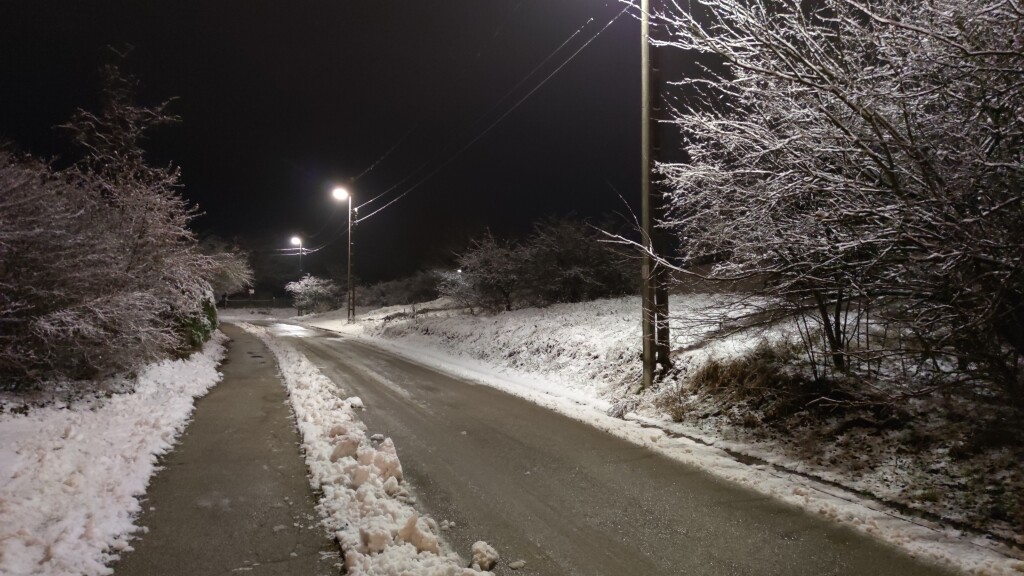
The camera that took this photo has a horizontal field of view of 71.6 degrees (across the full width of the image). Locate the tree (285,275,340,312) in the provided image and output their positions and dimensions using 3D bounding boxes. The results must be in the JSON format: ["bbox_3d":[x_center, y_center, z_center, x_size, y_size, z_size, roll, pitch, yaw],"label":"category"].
[{"bbox_3d":[-19.570,0.542,70.000,5.700,3.800,5.200,0,-2,0],"label":"tree"}]

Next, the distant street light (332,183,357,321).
[{"bbox_3d":[-10.144,-2.029,43.000,1.350,8.200,0.420,1,-2,-21],"label":"distant street light"}]

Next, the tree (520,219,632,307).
[{"bbox_3d":[2.544,-1.045,28.000,4.700,3.600,4.100,0,-2,0],"label":"tree"}]

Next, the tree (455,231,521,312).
[{"bbox_3d":[-0.932,-0.627,27.000,2.600,3.150,2.500,0,-2,0],"label":"tree"}]

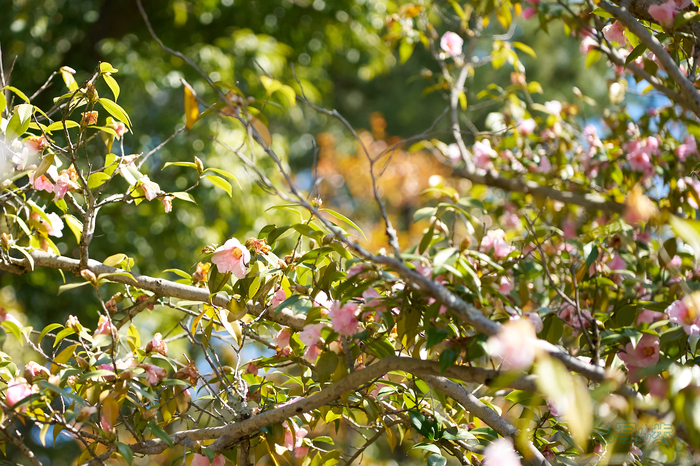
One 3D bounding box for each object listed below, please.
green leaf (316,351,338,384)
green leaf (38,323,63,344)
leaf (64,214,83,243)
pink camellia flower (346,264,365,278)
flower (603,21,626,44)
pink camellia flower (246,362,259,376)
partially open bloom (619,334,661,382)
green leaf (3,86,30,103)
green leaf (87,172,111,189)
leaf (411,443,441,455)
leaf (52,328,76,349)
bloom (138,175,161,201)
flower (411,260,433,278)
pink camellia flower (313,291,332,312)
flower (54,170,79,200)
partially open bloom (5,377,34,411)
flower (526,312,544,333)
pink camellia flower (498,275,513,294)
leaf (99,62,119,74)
[{"bbox_3d":[-0.041,0.242,3.500,0.038,0.060,0.014,1,-7,-6],"label":"green leaf"},{"bbox_3d":[-0.539,0.181,3.500,0.022,0.056,0.018,38,-8,45],"label":"green leaf"},{"bbox_3d":[-0.420,-0.007,2.950,0.024,0.054,0.015,-30,0,-36],"label":"leaf"},{"bbox_3d":[0.010,0.064,3.250,0.034,0.027,0.029,-25,8,-31],"label":"pink camellia flower"},{"bbox_3d":[0.504,-0.382,3.700,0.046,0.046,0.044,-4,-8,33],"label":"flower"},{"bbox_3d":[-0.153,0.214,3.050,0.022,0.025,0.022,0,-7,0],"label":"pink camellia flower"},{"bbox_3d":[0.429,0.184,2.880,0.062,0.066,0.045,2,-7,-17],"label":"partially open bloom"},{"bbox_3d":[-0.541,-0.225,3.150,0.049,0.012,0.019,28,24,15],"label":"green leaf"},{"bbox_3d":[-0.375,-0.078,2.900,0.036,0.024,0.018,2,-1,-18],"label":"green leaf"},{"bbox_3d":[0.122,0.349,3.150,0.050,0.013,0.022,-12,30,-18],"label":"leaf"},{"bbox_3d":[-0.432,0.160,2.950,0.048,0.020,0.014,-34,-36,0],"label":"leaf"},{"bbox_3d":[-0.361,-0.082,3.500,0.042,0.046,0.042,4,-8,-33],"label":"bloom"},{"bbox_3d":[0.142,0.073,3.800,0.043,0.040,0.038,-1,-7,6],"label":"flower"},{"bbox_3d":[-0.046,0.115,3.250,0.037,0.038,0.034,-3,2,24],"label":"pink camellia flower"},{"bbox_3d":[-0.460,-0.077,3.150,0.036,0.038,0.042,-6,33,48],"label":"flower"},{"bbox_3d":[-0.502,0.245,2.950,0.046,0.050,0.043,1,-7,-6],"label":"partially open bloom"},{"bbox_3d":[0.297,0.145,3.150,0.045,0.045,0.038,-3,-7,25],"label":"flower"},{"bbox_3d":[0.260,0.086,3.250,0.027,0.034,0.028,-1,11,6],"label":"pink camellia flower"},{"bbox_3d":[-0.360,-0.245,2.900,0.031,0.019,0.018,1,0,-11],"label":"leaf"}]

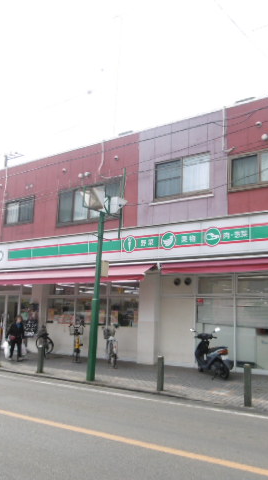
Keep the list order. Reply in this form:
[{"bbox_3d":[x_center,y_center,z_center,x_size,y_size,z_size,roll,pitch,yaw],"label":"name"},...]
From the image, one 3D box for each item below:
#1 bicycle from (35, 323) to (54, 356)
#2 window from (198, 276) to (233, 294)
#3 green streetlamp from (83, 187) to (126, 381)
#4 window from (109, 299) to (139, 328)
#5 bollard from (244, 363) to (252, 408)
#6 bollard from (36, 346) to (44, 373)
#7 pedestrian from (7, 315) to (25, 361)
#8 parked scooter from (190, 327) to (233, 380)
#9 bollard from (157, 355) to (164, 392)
[{"bbox_3d":[-3.364,3.902,17.121,0.600,1.100,1.650,3,-9,-9],"label":"bicycle"},{"bbox_3d":[2.376,1.323,12.979,1.116,0.511,0.100,-6,-12,36],"label":"window"},{"bbox_3d":[-0.804,1.081,11.715,0.450,5.000,1.700,-6,-12,37],"label":"green streetlamp"},{"bbox_3d":[-0.415,2.628,16.233,1.450,1.020,0.100,-6,-12,37],"label":"window"},{"bbox_3d":[2.215,2.814,8.580,0.140,0.770,0.140,-6,-12,37],"label":"bollard"},{"bbox_3d":[-2.569,3.316,12.367,0.140,0.750,0.140,-6,-12,37],"label":"bollard"},{"bbox_3d":[-3.735,3.074,14.065,0.500,1.450,0.380,2,-9,-2],"label":"pedestrian"},{"bbox_3d":[2.012,2.932,11.572,0.720,1.160,1.750,5,-10,-20],"label":"parked scooter"},{"bbox_3d":[0.601,2.999,9.931,0.140,0.760,0.140,1,-9,0],"label":"bollard"}]

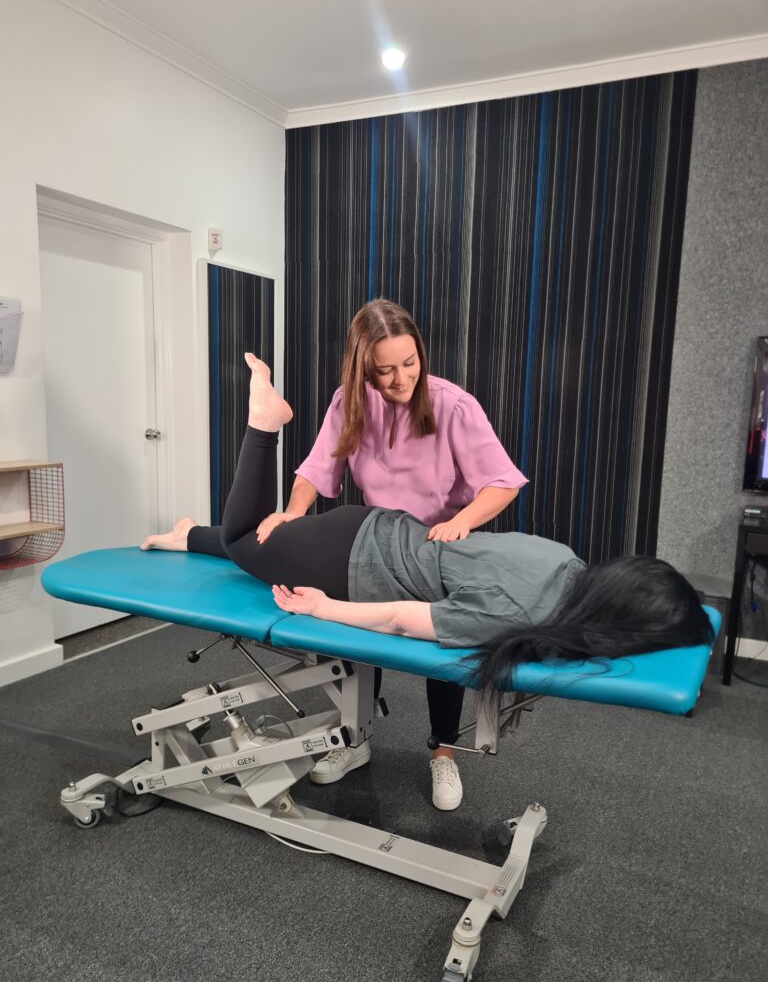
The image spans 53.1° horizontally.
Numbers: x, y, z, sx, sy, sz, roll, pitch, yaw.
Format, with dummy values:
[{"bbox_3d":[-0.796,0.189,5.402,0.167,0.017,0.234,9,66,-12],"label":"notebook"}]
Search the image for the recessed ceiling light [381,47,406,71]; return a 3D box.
[{"bbox_3d":[0.048,-2.158,3.846,0.100,0.040,0.100,5,9,26],"label":"recessed ceiling light"}]

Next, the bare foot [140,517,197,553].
[{"bbox_3d":[-0.681,0.133,2.428,0.225,0.110,0.090,5,9,26],"label":"bare foot"}]

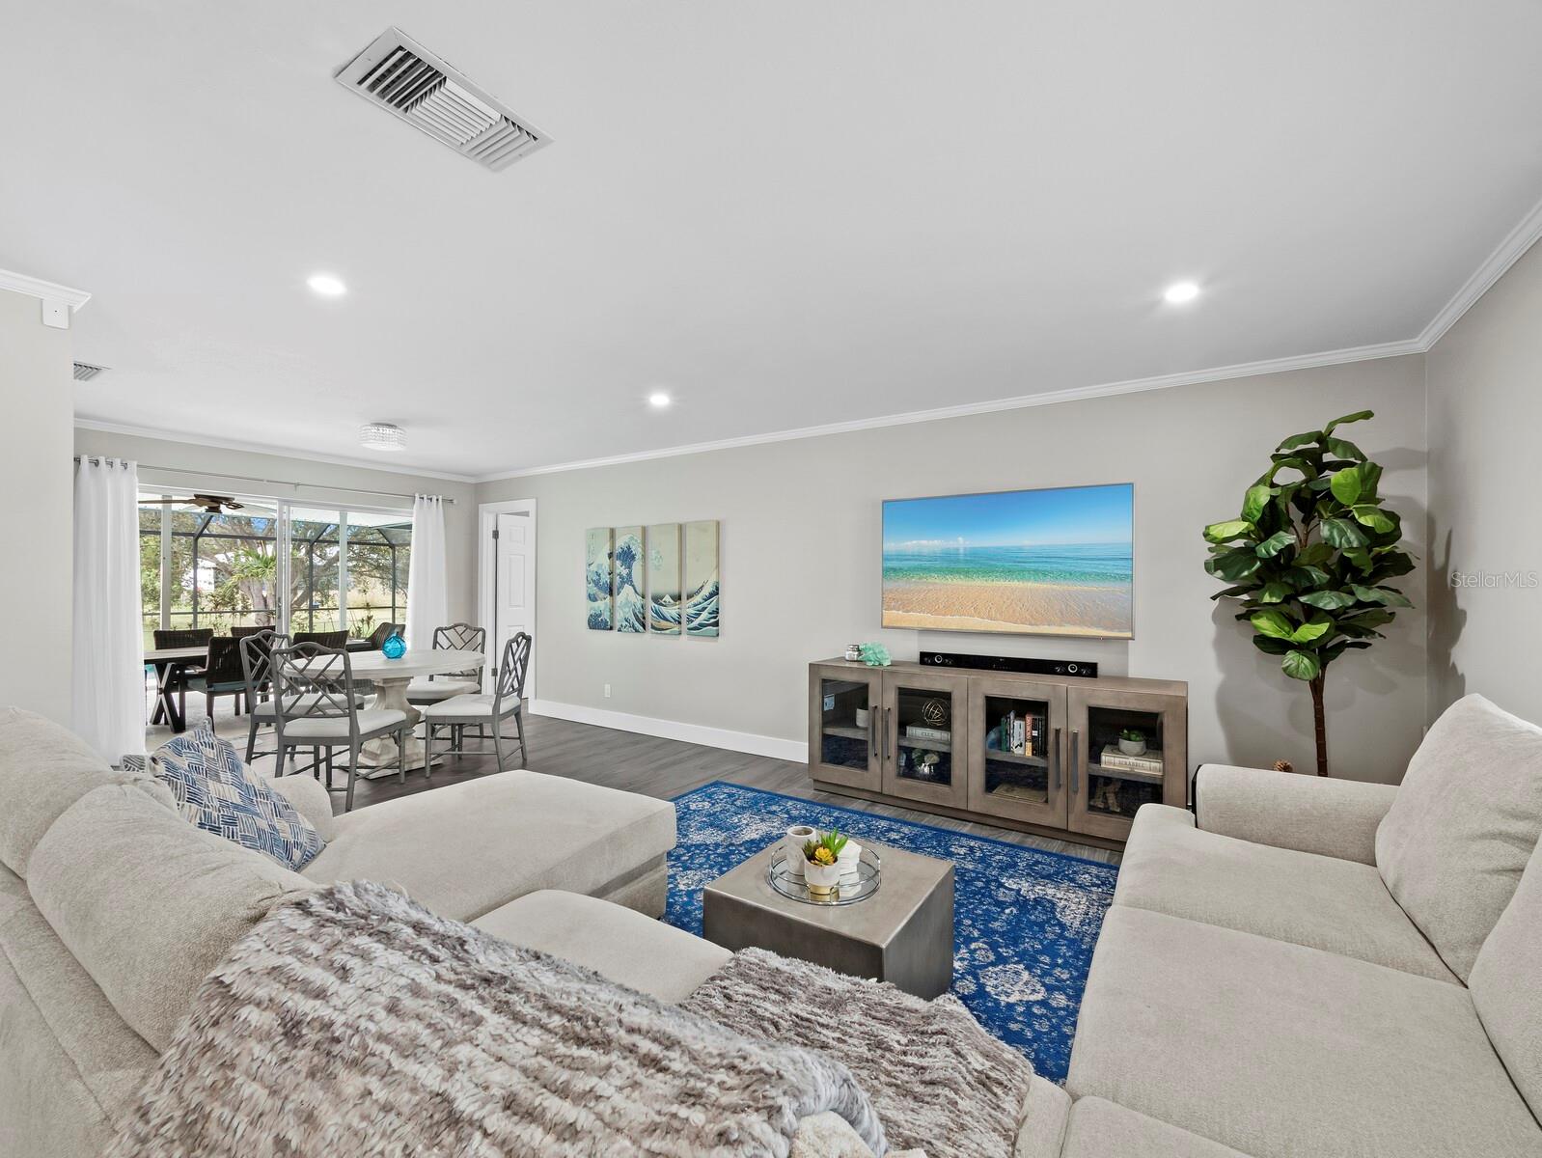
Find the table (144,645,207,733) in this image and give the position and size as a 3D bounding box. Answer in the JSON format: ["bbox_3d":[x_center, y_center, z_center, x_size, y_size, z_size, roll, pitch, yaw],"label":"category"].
[{"bbox_3d":[-5.519,1.093,6.658,0.970,0.735,1.910,0,0,33],"label":"table"}]

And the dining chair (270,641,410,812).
[{"bbox_3d":[-2.645,0.861,3.833,0.480,0.965,0.570,0,0,-2],"label":"dining chair"}]

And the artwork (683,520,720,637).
[{"bbox_3d":[-0.547,0.003,5.033,0.305,0.915,0.038,0,0,33],"label":"artwork"}]

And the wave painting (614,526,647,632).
[{"bbox_3d":[-1.232,0.003,5.474,0.305,0.915,0.038,0,0,33],"label":"wave painting"}]

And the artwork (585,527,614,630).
[{"bbox_3d":[-1.551,0.005,5.640,0.307,0.915,0.042,0,0,33],"label":"artwork"}]

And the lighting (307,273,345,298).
[{"bbox_3d":[-1.651,-1.090,2.320,0.135,0.022,0.135,0,0,33],"label":"lighting"}]

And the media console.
[{"bbox_3d":[1.207,0.942,3.614,1.990,0.797,0.450,0,0,33],"label":"media console"}]

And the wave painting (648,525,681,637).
[{"bbox_3d":[-0.884,0.003,5.250,0.305,0.915,0.038,0,0,33],"label":"wave painting"}]

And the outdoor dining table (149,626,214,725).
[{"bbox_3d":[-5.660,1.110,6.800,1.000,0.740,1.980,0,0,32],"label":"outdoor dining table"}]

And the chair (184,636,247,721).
[{"bbox_3d":[-5.300,1.010,6.130,0.620,0.910,0.600,0,0,33],"label":"chair"}]

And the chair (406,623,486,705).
[{"bbox_3d":[-2.665,0.855,5.020,0.480,0.970,0.560,0,0,6],"label":"chair"}]

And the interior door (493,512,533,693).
[{"bbox_3d":[-2.786,0.315,7.060,0.040,2.030,0.760,0,0,29],"label":"interior door"}]

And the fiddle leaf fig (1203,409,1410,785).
[{"bbox_3d":[2.310,0.310,2.700,0.700,2.060,0.680,0,0,33],"label":"fiddle leaf fig"}]

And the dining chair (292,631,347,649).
[{"bbox_3d":[-4.945,1.010,6.686,0.620,0.910,0.600,0,0,33],"label":"dining chair"}]

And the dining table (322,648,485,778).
[{"bbox_3d":[-2.760,0.964,4.547,1.240,0.760,1.240,0,0,33],"label":"dining table"}]

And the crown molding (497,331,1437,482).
[{"bbox_3d":[-0.140,-1.061,4.761,7.300,0.065,0.058,0,0,33],"label":"crown molding"}]

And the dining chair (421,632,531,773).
[{"bbox_3d":[-2.046,0.862,4.420,0.570,0.965,0.480,0,0,-1],"label":"dining chair"}]

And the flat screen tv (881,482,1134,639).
[{"bbox_3d":[1.362,-0.098,3.775,1.445,0.840,0.050,0,0,33],"label":"flat screen tv"}]

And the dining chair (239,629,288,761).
[{"bbox_3d":[-3.285,0.853,4.400,0.570,0.970,0.490,0,0,0],"label":"dining chair"}]

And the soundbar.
[{"bbox_3d":[1.392,0.503,3.721,1.000,0.080,0.080,0,0,33],"label":"soundbar"}]

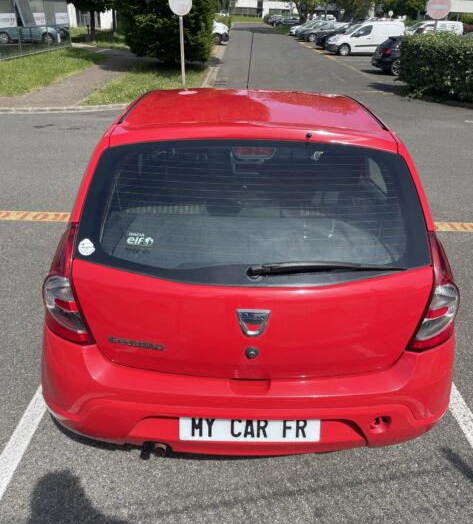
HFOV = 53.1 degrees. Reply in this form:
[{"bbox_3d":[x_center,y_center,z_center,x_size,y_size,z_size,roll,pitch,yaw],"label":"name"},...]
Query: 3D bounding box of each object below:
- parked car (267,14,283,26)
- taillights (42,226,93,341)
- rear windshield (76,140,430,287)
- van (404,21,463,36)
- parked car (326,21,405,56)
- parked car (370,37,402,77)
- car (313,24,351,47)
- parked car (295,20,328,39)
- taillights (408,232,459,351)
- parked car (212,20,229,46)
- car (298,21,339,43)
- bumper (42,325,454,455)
[{"bbox_3d":[7.175,-39.639,77.792,4.200,1.500,1.780,0,27,0],"label":"parked car"},{"bbox_3d":[-0.648,0.068,1.749,0.240,0.380,0.290,1,26,2],"label":"taillights"},{"bbox_3d":[0.051,-0.184,1.689,1.290,0.520,0.170,1,1,2],"label":"rear windshield"},{"bbox_3d":[12.617,-15.128,31.709,4.400,1.830,1.820,0,27,0],"label":"van"},{"bbox_3d":[7.632,-13.468,28.505,4.380,1.820,1.810,0,27,0],"label":"parked car"},{"bbox_3d":[8.019,-8.831,20.126,4.250,1.470,1.790,-2,27,-4],"label":"parked car"},{"bbox_3d":[7.348,-14.758,31.087,4.200,1.480,1.770,0,27,0],"label":"car"},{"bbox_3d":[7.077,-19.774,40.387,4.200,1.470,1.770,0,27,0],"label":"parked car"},{"bbox_3d":[0.742,0.093,1.710,0.240,0.380,0.290,1,26,2],"label":"taillights"},{"bbox_3d":[-2.875,-18.054,37.136,4.600,1.850,1.880,0,27,0],"label":"parked car"},{"bbox_3d":[7.063,-18.369,37.787,4.200,1.470,1.770,0,27,0],"label":"car"},{"bbox_3d":[0.045,0.457,1.891,1.710,0.470,0.460,1,26,2],"label":"bumper"}]

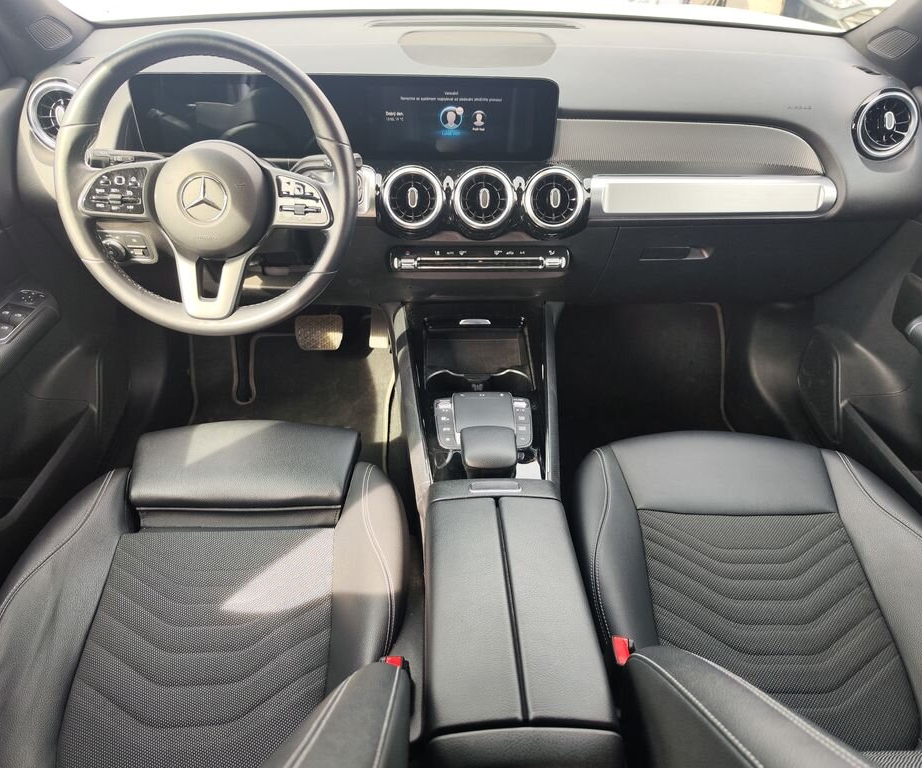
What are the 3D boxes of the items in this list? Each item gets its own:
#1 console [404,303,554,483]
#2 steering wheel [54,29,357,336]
[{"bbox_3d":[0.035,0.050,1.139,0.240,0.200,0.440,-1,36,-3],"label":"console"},{"bbox_3d":[-0.322,-0.253,0.885,0.375,0.372,0.100,-1,11,-3],"label":"steering wheel"}]

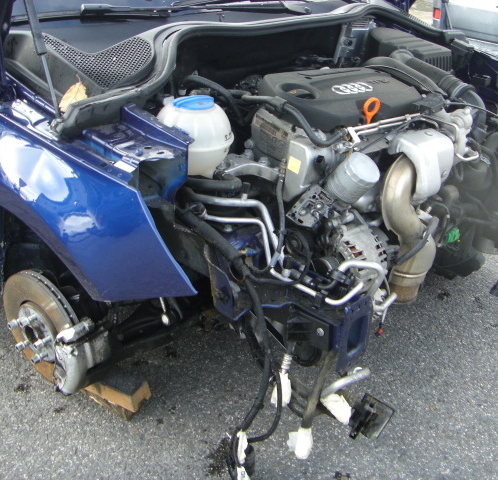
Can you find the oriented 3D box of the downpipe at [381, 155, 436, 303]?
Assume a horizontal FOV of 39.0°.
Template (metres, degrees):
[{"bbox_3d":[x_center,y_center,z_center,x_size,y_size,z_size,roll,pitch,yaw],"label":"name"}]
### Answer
[{"bbox_3d":[0.350,-0.021,1.540,0.130,0.345,0.110,24,34,35],"label":"downpipe"}]

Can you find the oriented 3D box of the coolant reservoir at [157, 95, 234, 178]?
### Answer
[{"bbox_3d":[-0.107,-0.198,1.375,0.152,0.165,0.152,2,27,-1],"label":"coolant reservoir"}]

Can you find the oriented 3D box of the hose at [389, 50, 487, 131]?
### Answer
[{"bbox_3d":[0.480,-0.381,1.790,0.270,0.155,0.085,24,34,35],"label":"hose"}]

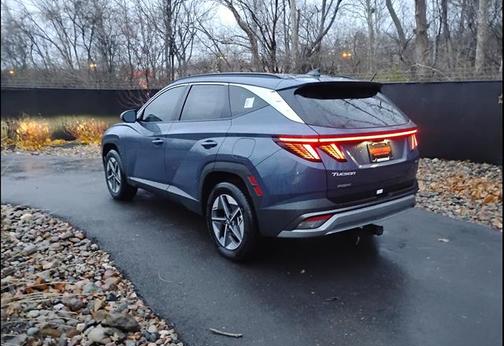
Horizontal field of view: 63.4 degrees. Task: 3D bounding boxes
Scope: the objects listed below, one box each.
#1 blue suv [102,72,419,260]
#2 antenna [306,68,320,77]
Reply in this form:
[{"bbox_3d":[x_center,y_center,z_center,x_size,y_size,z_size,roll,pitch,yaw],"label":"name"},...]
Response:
[{"bbox_3d":[-0.367,-0.364,5.143,1.930,1.680,4.640,-11,15,-38],"label":"blue suv"},{"bbox_3d":[0.572,-0.933,3.801,0.062,0.070,0.170,-11,15,-38],"label":"antenna"}]

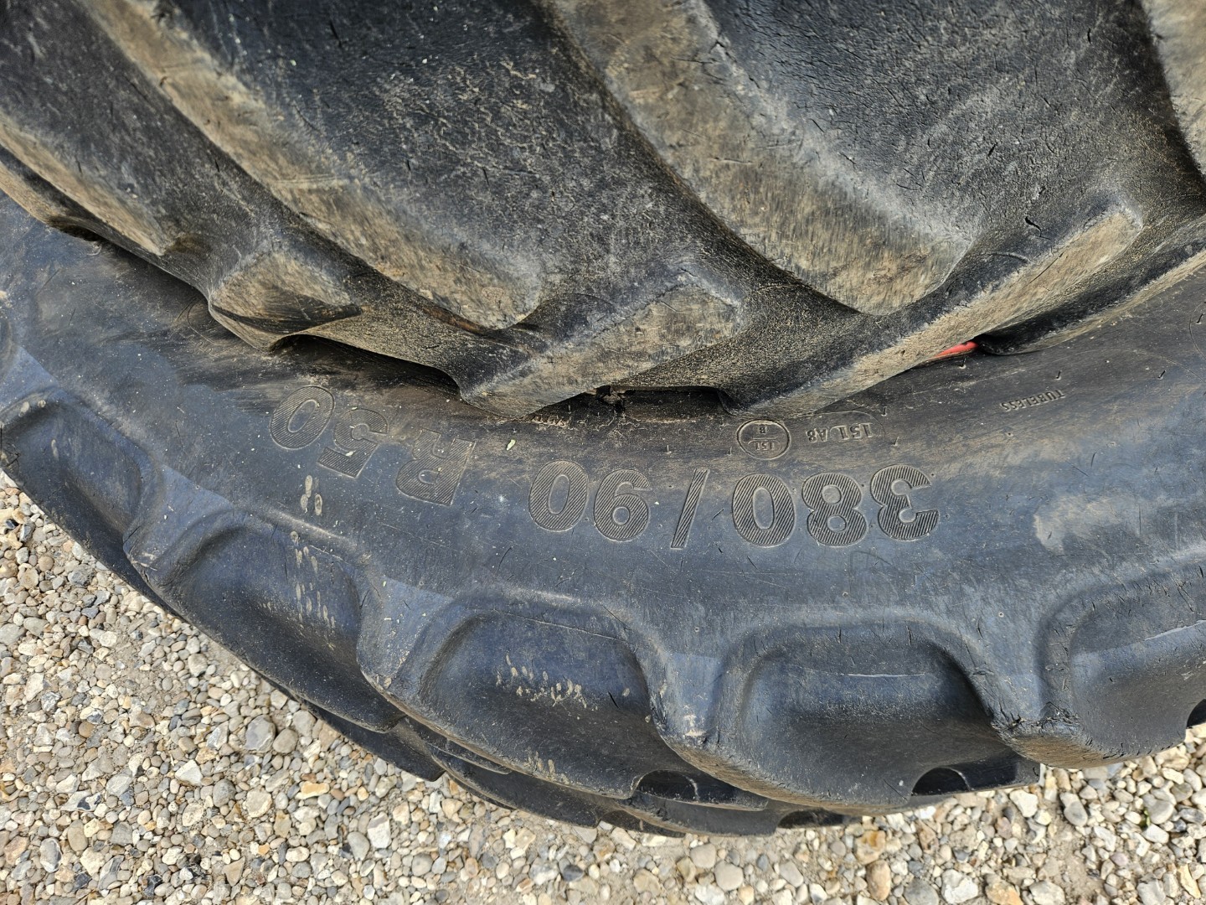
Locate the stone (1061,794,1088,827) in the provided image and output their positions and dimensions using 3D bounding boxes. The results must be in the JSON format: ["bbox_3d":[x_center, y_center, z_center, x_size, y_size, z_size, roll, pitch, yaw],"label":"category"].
[{"bbox_3d":[0.648,0.493,1.104,0.023,0.016,0.043,-14,70,2],"label":"stone"}]

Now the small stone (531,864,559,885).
[{"bbox_3d":[-0.085,0.609,1.159,0.040,0.018,0.026,-4,66,5],"label":"small stone"}]

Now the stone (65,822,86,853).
[{"bbox_3d":[-0.819,0.600,1.249,0.025,0.017,0.046,-35,67,-9],"label":"stone"}]

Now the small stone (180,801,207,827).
[{"bbox_3d":[-0.628,0.555,1.227,0.024,0.017,0.033,5,71,8],"label":"small stone"}]

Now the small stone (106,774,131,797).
[{"bbox_3d":[-0.771,0.529,1.275,0.038,0.021,0.031,-2,66,6],"label":"small stone"}]

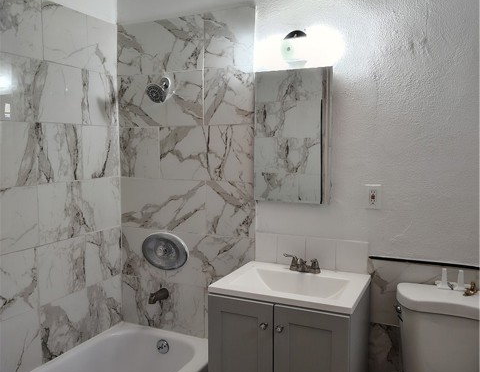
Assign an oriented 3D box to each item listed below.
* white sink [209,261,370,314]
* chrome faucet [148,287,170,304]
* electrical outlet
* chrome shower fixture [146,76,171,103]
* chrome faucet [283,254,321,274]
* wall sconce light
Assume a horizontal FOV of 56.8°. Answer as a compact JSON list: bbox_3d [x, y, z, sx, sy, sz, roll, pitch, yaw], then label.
[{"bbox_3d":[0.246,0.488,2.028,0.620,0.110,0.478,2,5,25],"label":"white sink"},{"bbox_3d":[-0.470,0.644,2.578,0.064,0.068,0.125,2,5,25],"label":"chrome faucet"},{"bbox_3d":[0.624,0.051,2.069,0.075,0.116,0.013,2,5,25],"label":"electrical outlet"},{"bbox_3d":[-0.446,-0.533,2.458,0.107,0.156,0.145,2,5,25],"label":"chrome shower fixture"},{"bbox_3d":[0.297,0.383,2.162,0.187,0.078,0.120,2,5,25],"label":"chrome faucet"},{"bbox_3d":[0.251,-0.678,2.127,0.133,0.160,0.120,2,5,25],"label":"wall sconce light"}]

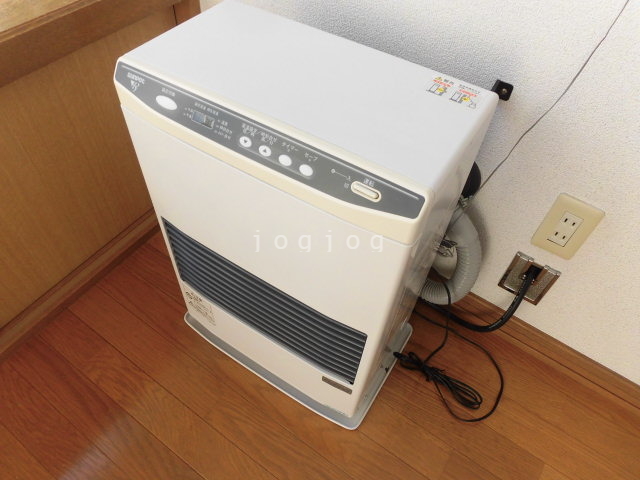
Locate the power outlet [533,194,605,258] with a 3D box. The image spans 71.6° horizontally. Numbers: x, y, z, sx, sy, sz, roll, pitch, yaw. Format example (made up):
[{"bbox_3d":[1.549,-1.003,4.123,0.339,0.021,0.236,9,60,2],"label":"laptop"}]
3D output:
[{"bbox_3d":[0.396,-0.015,0.716,0.070,0.120,0.010,29,56,19],"label":"power outlet"}]

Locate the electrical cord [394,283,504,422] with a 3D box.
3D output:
[{"bbox_3d":[0.263,0.222,0.866,0.228,0.110,0.185,29,56,19],"label":"electrical cord"}]

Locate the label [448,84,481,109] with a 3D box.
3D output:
[{"bbox_3d":[0.169,-0.163,0.506,0.034,0.001,0.036,27,55,18],"label":"label"}]

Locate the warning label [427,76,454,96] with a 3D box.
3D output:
[{"bbox_3d":[0.139,-0.179,0.518,0.024,0.001,0.036,27,55,18],"label":"warning label"}]

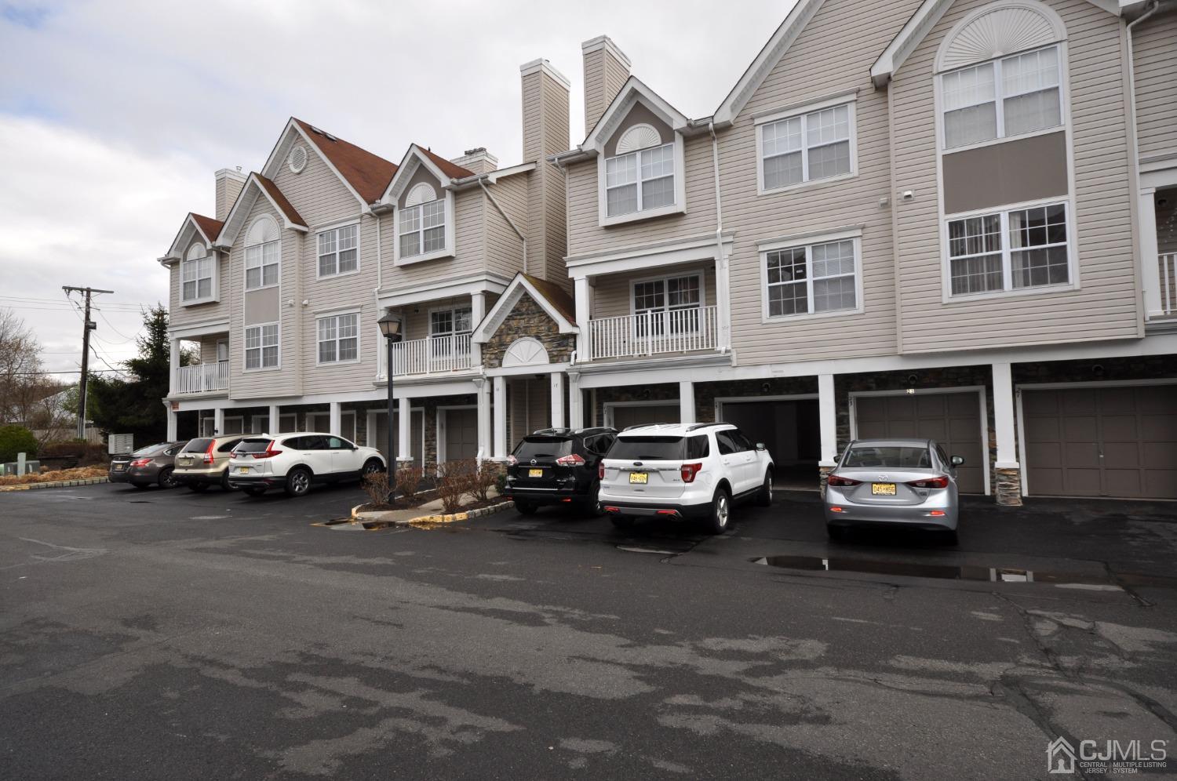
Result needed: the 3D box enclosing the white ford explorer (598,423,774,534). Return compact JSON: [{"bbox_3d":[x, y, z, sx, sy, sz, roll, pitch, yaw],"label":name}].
[{"bbox_3d":[2.178,1.545,13.322,2.020,1.780,5.030,-3,-3,30],"label":"white ford explorer"}]

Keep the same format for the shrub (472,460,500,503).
[{"bbox_3d":[-2.414,2.077,16.045,0.680,1.000,0.680,-2,-3,0],"label":"shrub"}]

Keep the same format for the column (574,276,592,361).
[{"bbox_3d":[-0.139,-1.839,17.730,0.320,2.150,0.280,-3,-4,31],"label":"column"}]

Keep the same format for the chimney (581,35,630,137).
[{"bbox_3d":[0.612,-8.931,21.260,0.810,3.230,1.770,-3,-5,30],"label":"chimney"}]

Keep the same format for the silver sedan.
[{"bbox_3d":[5.028,1.493,11.256,1.830,1.450,4.580,-3,-3,28],"label":"silver sedan"}]

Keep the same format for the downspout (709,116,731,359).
[{"bbox_3d":[2.998,-3.585,15.971,0.180,5.450,0.250,-3,-3,31],"label":"downspout"}]

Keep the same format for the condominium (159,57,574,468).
[{"bbox_3d":[-6.908,-3.364,28.878,17.600,13.150,13.000,-3,-3,31],"label":"condominium"}]

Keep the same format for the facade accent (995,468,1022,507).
[{"bbox_3d":[7.842,1.776,12.794,0.400,0.710,0.360,-3,-4,31],"label":"facade accent"}]

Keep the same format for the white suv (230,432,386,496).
[{"bbox_3d":[-8.011,2.085,20.218,1.870,1.690,4.600,-3,-3,27],"label":"white suv"}]

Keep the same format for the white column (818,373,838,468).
[{"bbox_3d":[5.093,0.638,14.483,0.340,1.930,0.310,-3,-4,31],"label":"white column"}]

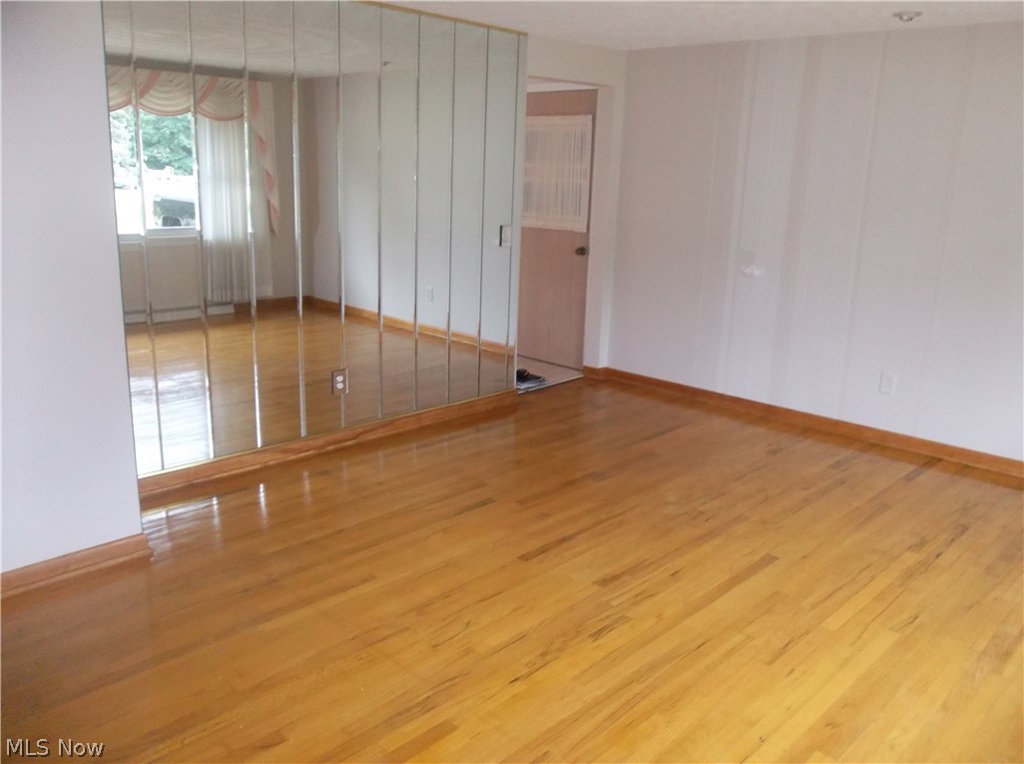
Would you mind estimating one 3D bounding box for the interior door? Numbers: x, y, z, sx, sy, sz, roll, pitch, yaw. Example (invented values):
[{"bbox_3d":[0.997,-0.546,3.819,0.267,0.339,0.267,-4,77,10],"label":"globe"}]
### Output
[{"bbox_3d":[0.317,-1.187,6.368,0.890,2.107,0.045,15,19,42],"label":"interior door"}]

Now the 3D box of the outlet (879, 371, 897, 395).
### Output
[{"bbox_3d":[2.193,0.008,4.649,0.079,0.122,0.012,15,19,41],"label":"outlet"}]

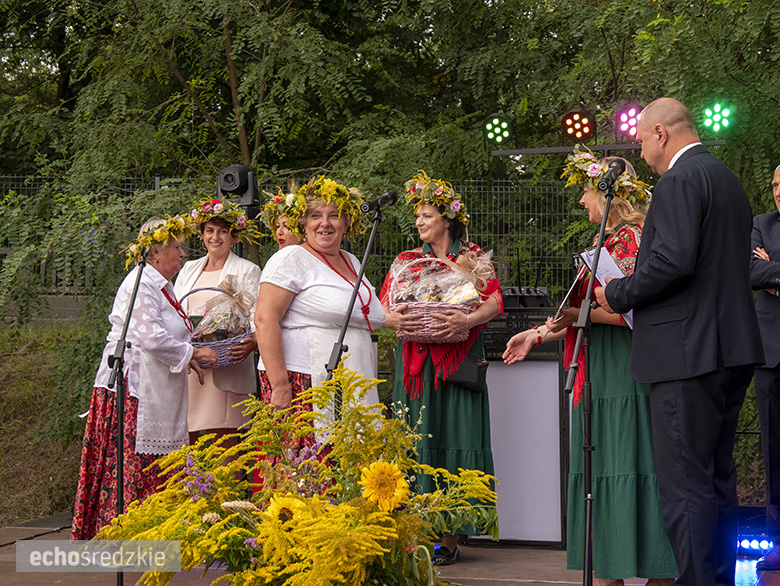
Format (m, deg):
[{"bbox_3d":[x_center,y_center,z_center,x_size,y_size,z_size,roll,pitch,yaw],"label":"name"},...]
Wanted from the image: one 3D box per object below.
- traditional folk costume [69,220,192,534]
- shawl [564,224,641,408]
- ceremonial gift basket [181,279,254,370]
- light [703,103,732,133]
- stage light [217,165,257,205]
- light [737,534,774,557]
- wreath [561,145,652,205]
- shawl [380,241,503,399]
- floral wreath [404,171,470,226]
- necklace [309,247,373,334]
[{"bbox_3d":[-1.209,0.403,6.800,0.570,1.570,0.520,0,-2,3],"label":"traditional folk costume"},{"bbox_3d":[0.847,0.091,5.620,0.380,0.720,0.460,0,-2,-3],"label":"shawl"},{"bbox_3d":[-0.831,0.147,6.950,0.370,0.440,0.290,0,-2,0],"label":"ceremonial gift basket"},{"bbox_3d":[1.668,-0.894,7.350,0.165,0.175,0.130,2,5,20],"label":"light"},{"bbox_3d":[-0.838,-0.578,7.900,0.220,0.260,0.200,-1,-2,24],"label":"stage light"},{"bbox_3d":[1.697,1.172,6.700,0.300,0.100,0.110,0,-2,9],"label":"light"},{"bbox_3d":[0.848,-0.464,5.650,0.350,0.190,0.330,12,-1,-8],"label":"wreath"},{"bbox_3d":[0.228,0.117,6.400,0.530,0.700,0.380,0,-2,14],"label":"shawl"},{"bbox_3d":[0.209,-0.426,6.500,0.310,0.220,0.310,7,-8,1],"label":"floral wreath"},{"bbox_3d":[-0.206,-0.019,6.000,0.200,0.370,0.220,1,-2,-34],"label":"necklace"}]

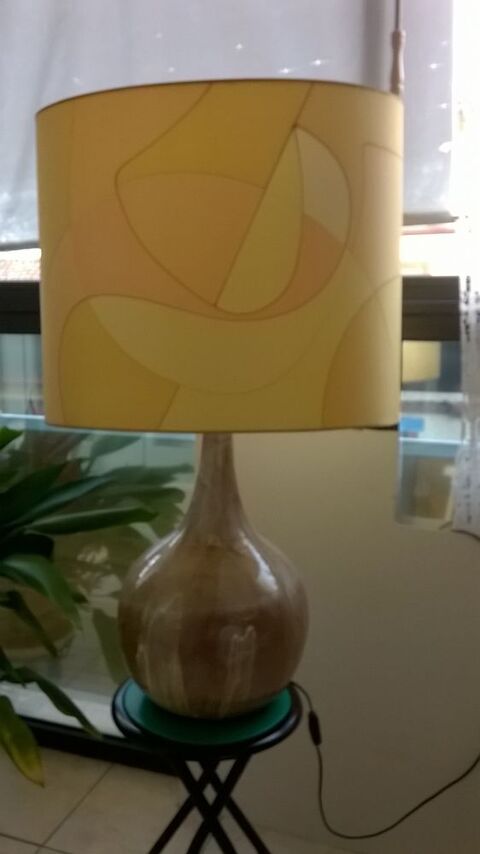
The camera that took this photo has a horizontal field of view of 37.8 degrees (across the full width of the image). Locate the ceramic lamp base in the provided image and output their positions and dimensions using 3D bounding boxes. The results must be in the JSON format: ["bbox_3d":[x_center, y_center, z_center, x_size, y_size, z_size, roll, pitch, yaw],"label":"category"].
[{"bbox_3d":[-0.039,0.207,1.062,0.287,0.433,0.287,1,6,0],"label":"ceramic lamp base"}]

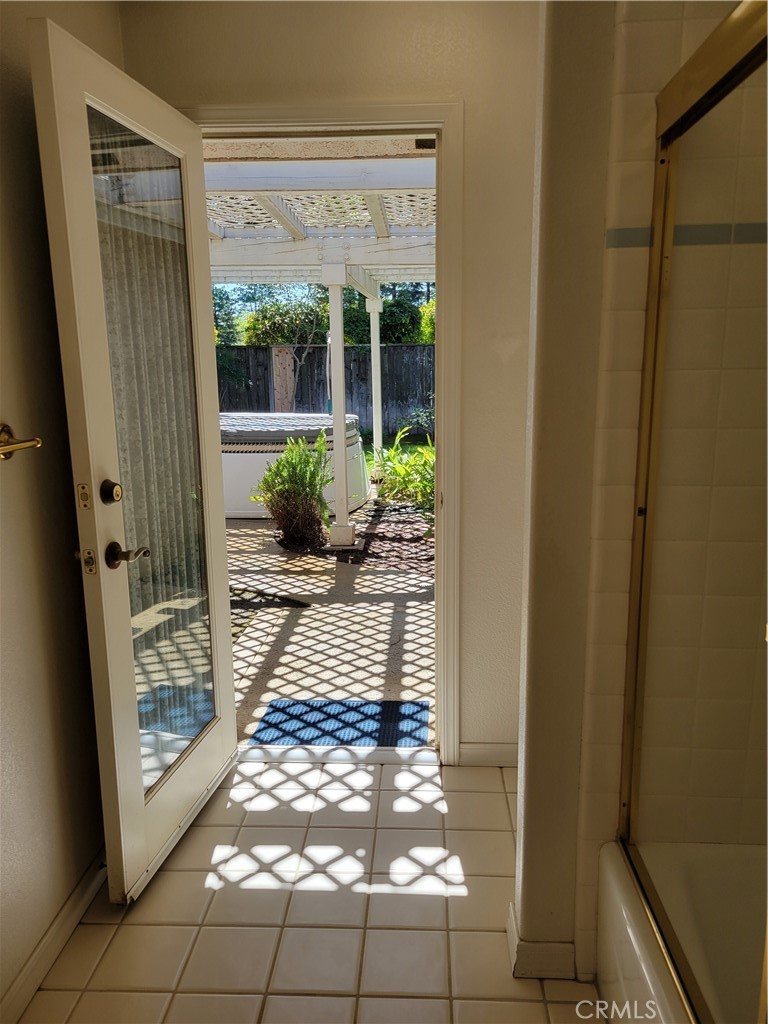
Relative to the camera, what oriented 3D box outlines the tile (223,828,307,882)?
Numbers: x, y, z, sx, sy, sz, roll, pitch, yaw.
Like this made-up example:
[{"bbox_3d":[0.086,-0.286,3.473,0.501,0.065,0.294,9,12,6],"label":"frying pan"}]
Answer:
[{"bbox_3d":[-0.331,0.960,2.185,0.198,0.010,0.198,0,12,3],"label":"tile"}]

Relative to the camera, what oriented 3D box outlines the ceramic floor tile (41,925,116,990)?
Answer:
[{"bbox_3d":[-0.710,1.045,1.810,0.103,0.010,0.199,0,11,3],"label":"ceramic floor tile"}]

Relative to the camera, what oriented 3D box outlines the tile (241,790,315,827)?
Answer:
[{"bbox_3d":[-0.322,0.928,2.401,0.199,0.010,0.199,0,11,3],"label":"tile"}]

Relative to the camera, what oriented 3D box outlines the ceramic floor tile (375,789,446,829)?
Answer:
[{"bbox_3d":[0.082,0.925,2.380,0.199,0.010,0.199,0,11,3],"label":"ceramic floor tile"}]

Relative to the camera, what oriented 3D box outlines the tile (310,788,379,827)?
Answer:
[{"bbox_3d":[-0.119,0.919,2.372,0.198,0.010,0.198,0,12,3],"label":"tile"}]

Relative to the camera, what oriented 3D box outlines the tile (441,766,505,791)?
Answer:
[{"bbox_3d":[0.293,0.882,2.527,0.198,0.010,0.155,0,12,3],"label":"tile"}]

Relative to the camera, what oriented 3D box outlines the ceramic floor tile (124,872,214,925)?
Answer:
[{"bbox_3d":[-0.551,1.017,2.025,0.197,0.010,0.197,-1,12,3],"label":"ceramic floor tile"}]

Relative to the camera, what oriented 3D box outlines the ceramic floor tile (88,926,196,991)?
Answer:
[{"bbox_3d":[-0.554,1.042,1.800,0.198,0.010,0.198,0,12,3],"label":"ceramic floor tile"}]

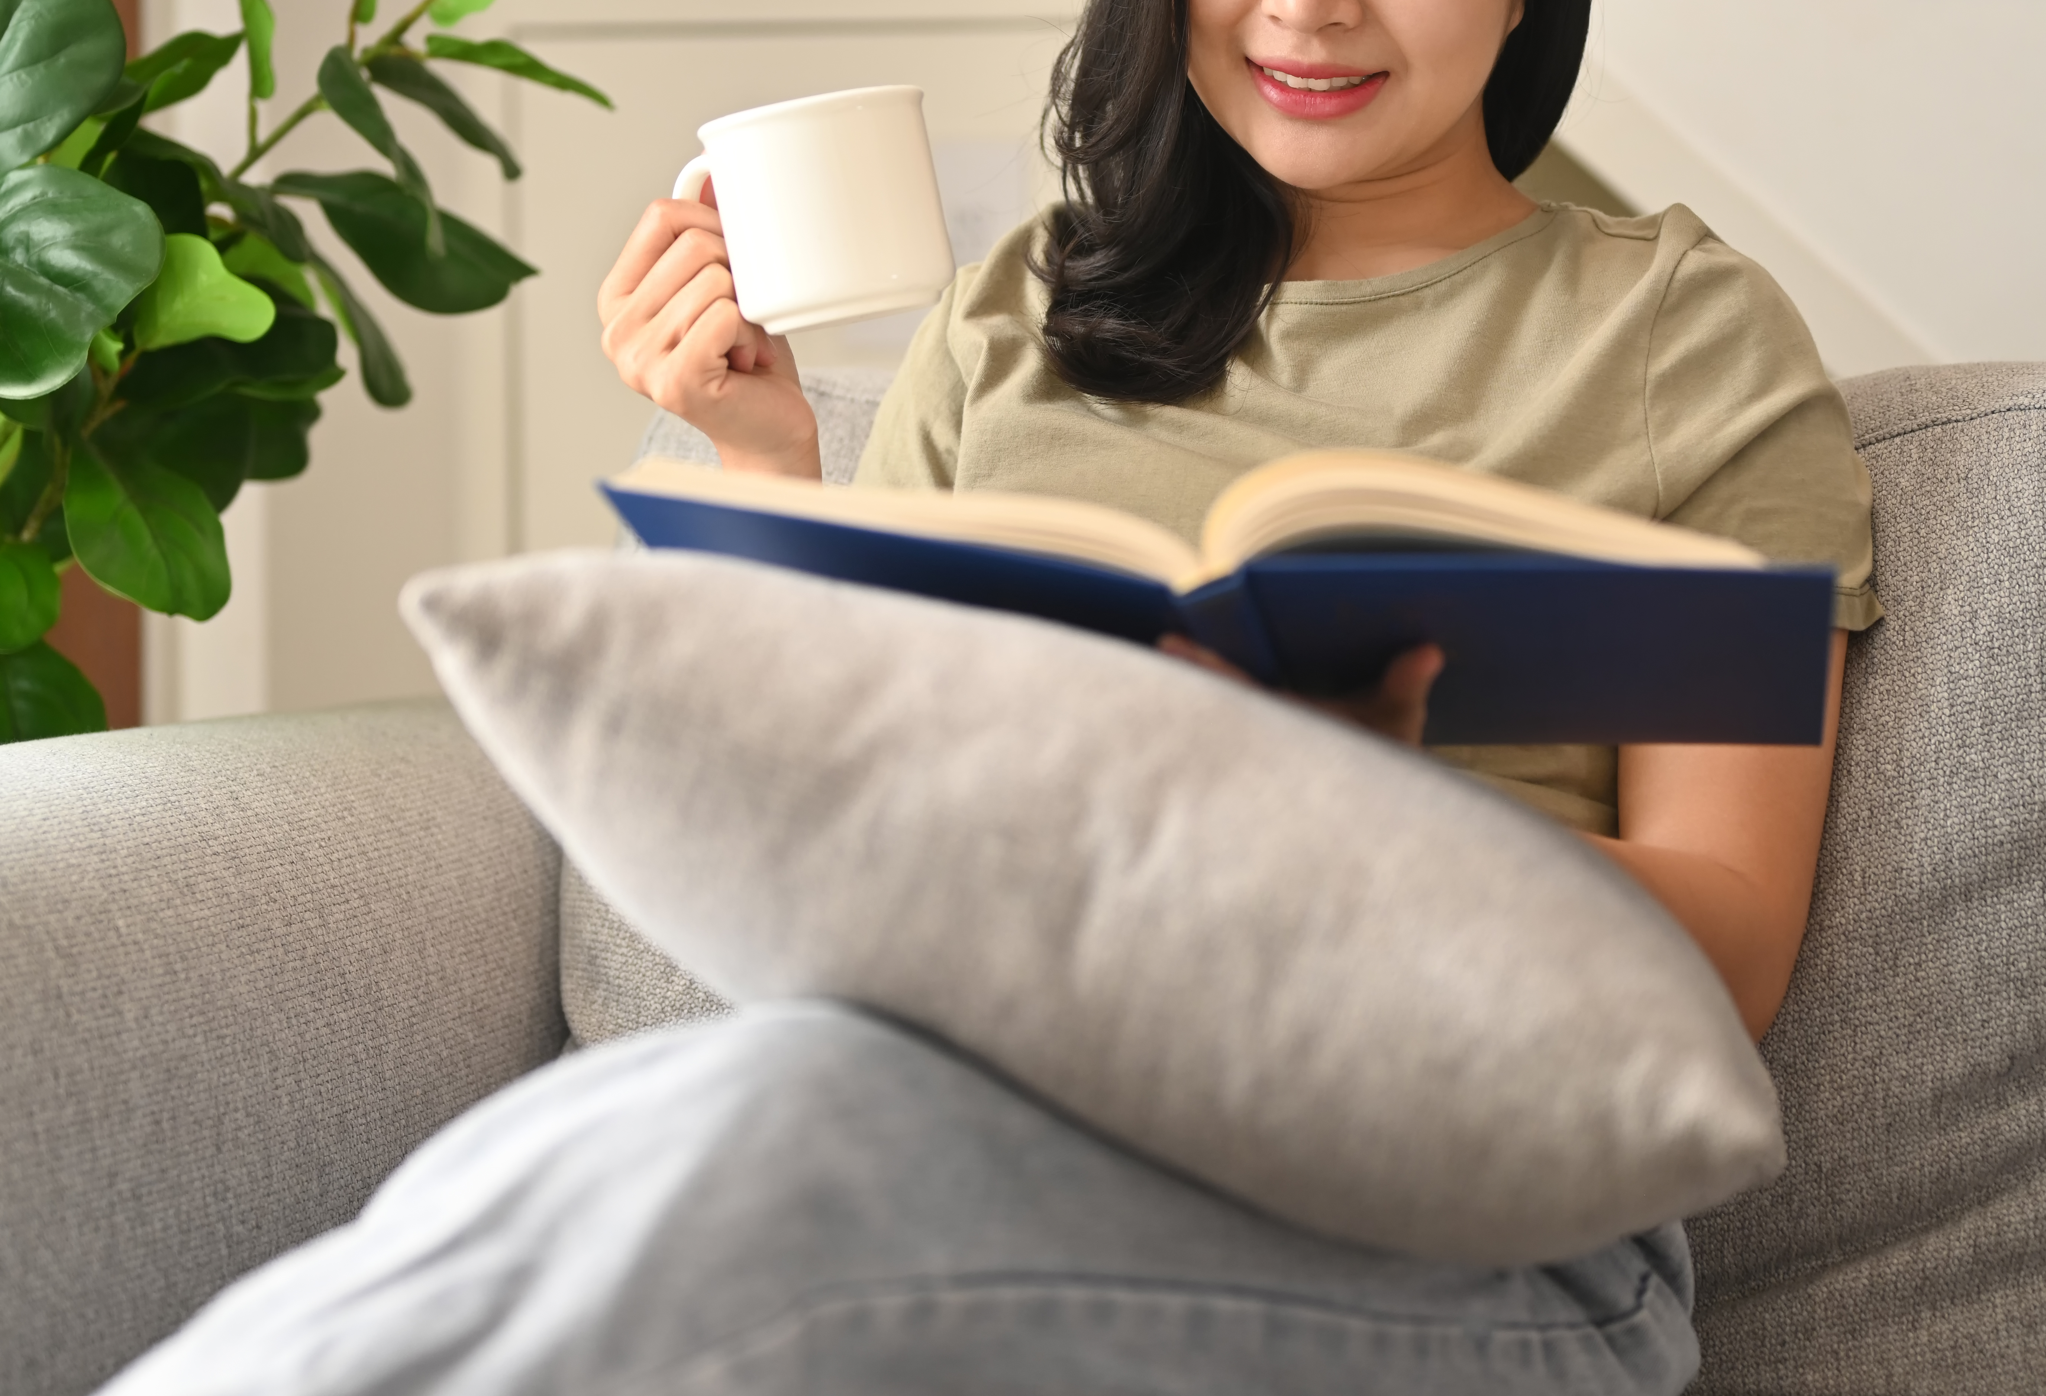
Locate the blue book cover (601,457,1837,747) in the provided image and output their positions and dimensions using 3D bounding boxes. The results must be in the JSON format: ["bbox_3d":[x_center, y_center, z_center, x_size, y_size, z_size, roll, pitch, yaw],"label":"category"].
[{"bbox_3d":[0.072,-0.025,1.395,0.378,0.055,0.235,4,-13,10],"label":"blue book cover"}]

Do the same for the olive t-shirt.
[{"bbox_3d":[0.130,0.012,1.610,0.395,0.410,0.260,-2,-12,17],"label":"olive t-shirt"}]

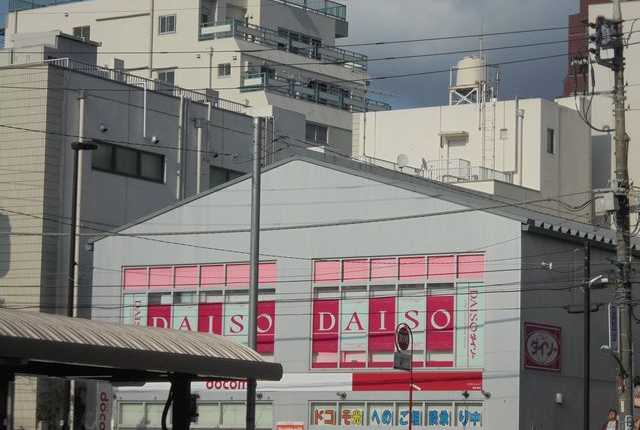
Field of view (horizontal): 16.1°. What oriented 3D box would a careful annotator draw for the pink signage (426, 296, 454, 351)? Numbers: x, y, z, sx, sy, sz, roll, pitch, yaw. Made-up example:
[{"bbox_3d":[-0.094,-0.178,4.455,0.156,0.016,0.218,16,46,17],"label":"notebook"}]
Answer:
[{"bbox_3d":[3.094,2.790,58.114,0.810,1.420,0.050,-3,-8,33],"label":"pink signage"}]

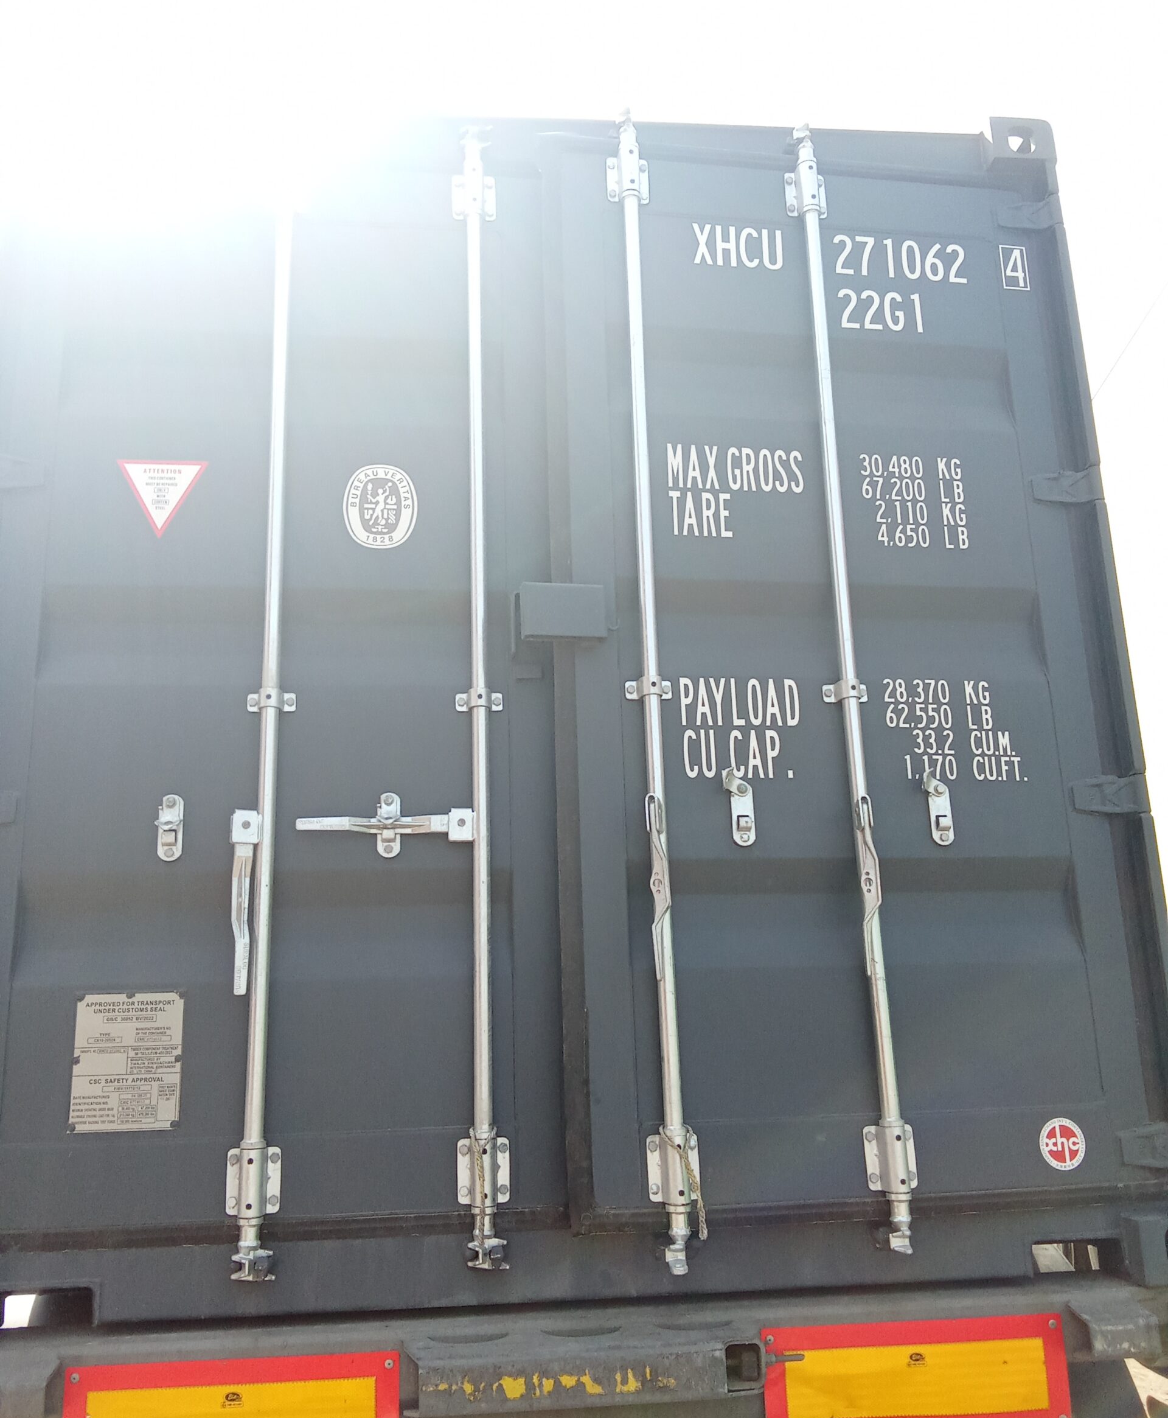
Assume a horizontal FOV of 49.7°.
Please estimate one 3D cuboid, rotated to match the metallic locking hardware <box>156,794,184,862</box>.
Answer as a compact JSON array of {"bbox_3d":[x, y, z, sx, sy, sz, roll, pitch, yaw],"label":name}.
[{"bbox_3d":[-0.810,0.229,2.456,0.049,0.133,0.045,0,-15,-5],"label":"metallic locking hardware"}]

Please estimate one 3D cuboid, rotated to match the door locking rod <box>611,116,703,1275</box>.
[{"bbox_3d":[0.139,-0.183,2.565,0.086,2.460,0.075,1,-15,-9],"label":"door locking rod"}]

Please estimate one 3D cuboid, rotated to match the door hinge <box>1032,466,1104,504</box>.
[{"bbox_3d":[1.075,-0.500,2.817,0.150,0.086,0.055,1,-15,-9],"label":"door hinge"}]

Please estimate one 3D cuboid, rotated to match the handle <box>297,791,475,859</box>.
[{"bbox_3d":[-0.389,0.228,2.490,0.351,0.133,0.055,0,-15,-5],"label":"handle"}]

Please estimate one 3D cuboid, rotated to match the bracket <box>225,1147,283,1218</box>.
[{"bbox_3d":[-0.609,0.868,2.307,0.098,0.118,0.060,0,-15,-5],"label":"bracket"}]

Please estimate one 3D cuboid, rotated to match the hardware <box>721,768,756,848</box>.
[{"bbox_3d":[0.309,0.195,2.502,0.073,0.153,0.050,1,-15,-9],"label":"hardware"}]

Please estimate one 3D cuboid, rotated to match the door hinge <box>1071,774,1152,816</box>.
[{"bbox_3d":[1.097,0.181,2.632,0.150,0.087,0.055,1,-15,-9],"label":"door hinge"}]

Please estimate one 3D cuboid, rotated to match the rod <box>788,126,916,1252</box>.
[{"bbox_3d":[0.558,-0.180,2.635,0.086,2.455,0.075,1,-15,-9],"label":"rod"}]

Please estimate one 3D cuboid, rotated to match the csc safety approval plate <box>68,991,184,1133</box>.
[{"bbox_3d":[-0.860,0.661,2.368,0.202,0.252,0.005,0,-15,-5],"label":"csc safety approval plate"}]

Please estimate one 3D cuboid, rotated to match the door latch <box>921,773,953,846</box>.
[{"bbox_3d":[0.733,0.202,2.579,0.060,0.152,0.040,1,-15,-9],"label":"door latch"}]

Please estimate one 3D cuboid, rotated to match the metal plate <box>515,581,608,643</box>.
[{"bbox_3d":[-0.043,-0.196,2.552,0.173,0.116,0.038,1,-15,-9],"label":"metal plate"}]

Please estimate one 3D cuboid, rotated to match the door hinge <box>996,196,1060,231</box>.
[{"bbox_3d":[1.058,-1.180,2.991,0.146,0.082,0.047,1,-15,-9],"label":"door hinge"}]

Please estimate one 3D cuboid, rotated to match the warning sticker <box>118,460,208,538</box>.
[{"bbox_3d":[-0.896,-0.444,2.666,0.192,0.178,0.004,0,-15,-5],"label":"warning sticker"}]

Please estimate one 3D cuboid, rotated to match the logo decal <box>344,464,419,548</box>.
[{"bbox_3d":[-0.435,-0.434,2.694,0.161,0.195,0.005,0,-15,-5],"label":"logo decal"}]

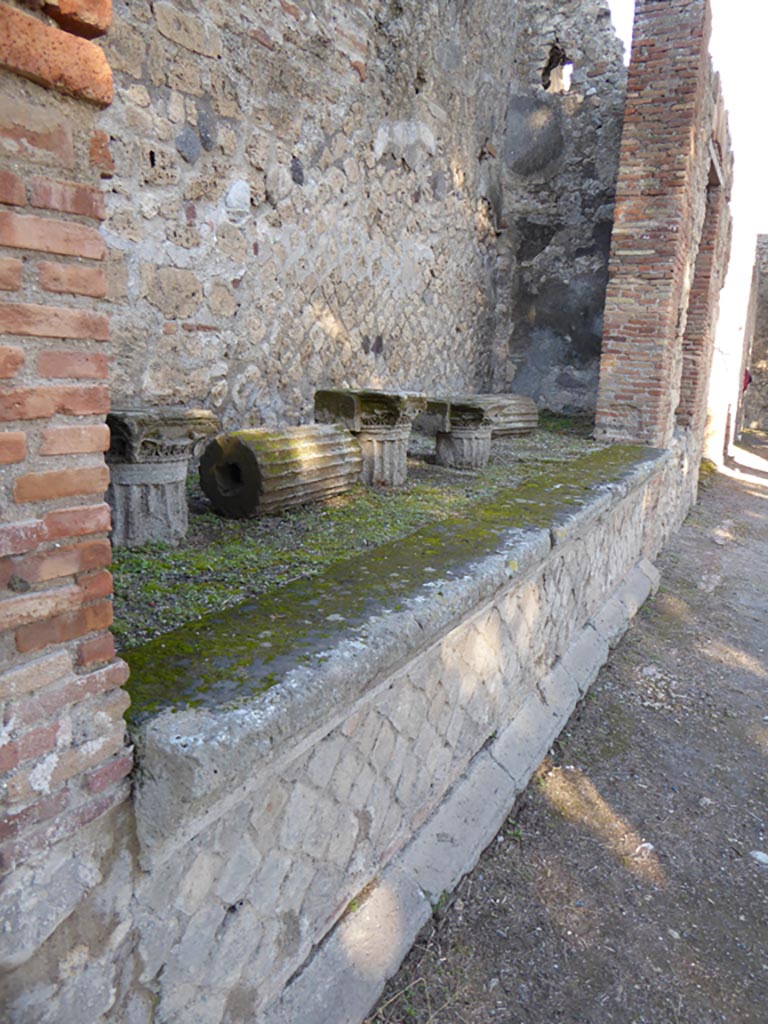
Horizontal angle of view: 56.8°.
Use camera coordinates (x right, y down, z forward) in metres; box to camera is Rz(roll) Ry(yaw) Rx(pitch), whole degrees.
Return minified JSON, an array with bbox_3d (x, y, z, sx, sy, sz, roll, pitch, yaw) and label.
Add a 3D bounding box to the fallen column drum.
[{"bbox_3d":[-0.416,-0.185,2.999,0.334,0.334,0.635,11,16,32],"label":"fallen column drum"}]

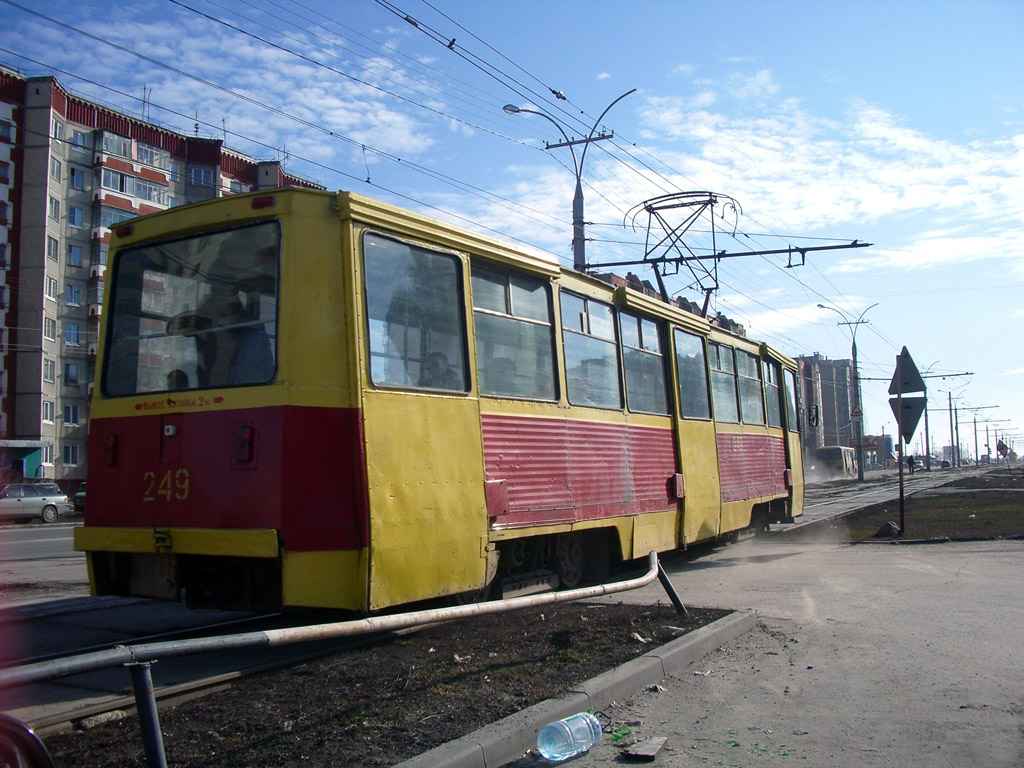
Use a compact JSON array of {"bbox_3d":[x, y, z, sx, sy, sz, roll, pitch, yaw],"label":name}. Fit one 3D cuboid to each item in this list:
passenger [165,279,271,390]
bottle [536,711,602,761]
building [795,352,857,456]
[{"bbox_3d":[-1.923,0.162,6.979,0.420,1.700,0.600,2,-6,-37],"label":"passenger"},{"bbox_3d":[0.273,1.548,4.572,0.320,0.163,0.163,1,-5,-44],"label":"bottle"},{"bbox_3d":[92.292,9.354,315.264,22.000,32.400,28.000,-4,-5,27],"label":"building"}]

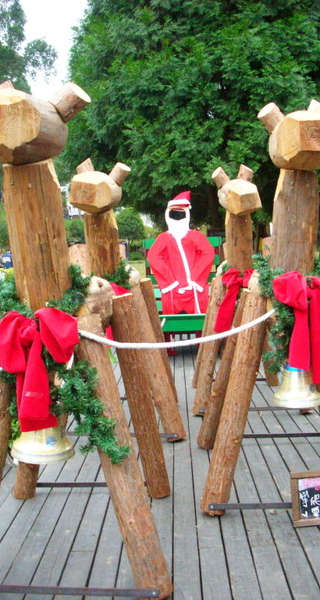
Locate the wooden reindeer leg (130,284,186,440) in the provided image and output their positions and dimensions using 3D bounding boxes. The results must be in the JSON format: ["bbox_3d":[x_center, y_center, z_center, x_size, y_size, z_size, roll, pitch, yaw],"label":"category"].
[{"bbox_3d":[-0.035,0.442,4.255,0.143,1.124,0.143,-16,4,3],"label":"wooden reindeer leg"}]

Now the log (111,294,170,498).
[{"bbox_3d":[-0.107,0.547,3.488,0.135,1.180,0.135,-10,4,2],"label":"log"}]

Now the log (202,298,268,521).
[{"bbox_3d":[0.410,0.548,3.242,0.142,1.177,0.142,11,2,-1],"label":"log"}]

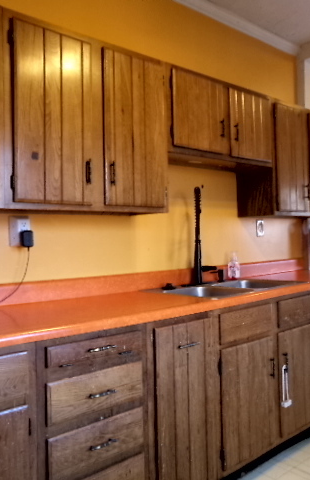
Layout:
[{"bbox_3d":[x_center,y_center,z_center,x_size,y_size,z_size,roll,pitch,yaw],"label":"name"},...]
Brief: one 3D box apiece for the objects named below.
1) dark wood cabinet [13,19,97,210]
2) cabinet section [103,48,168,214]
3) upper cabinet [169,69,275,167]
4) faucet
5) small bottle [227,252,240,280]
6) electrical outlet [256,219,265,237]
[{"bbox_3d":[-0.508,-0.505,1.944,0.405,0.750,0.310,-1,0,-41],"label":"dark wood cabinet"},{"bbox_3d":[-0.187,-0.512,2.219,0.400,0.750,0.310,-1,0,-41],"label":"cabinet section"},{"bbox_3d":[0.312,-0.679,2.650,0.915,0.451,0.310,-1,0,-41],"label":"upper cabinet"},{"bbox_3d":[0.286,-0.018,2.608,0.150,0.570,0.220,-2,0,6],"label":"faucet"},{"bbox_3d":[0.517,0.172,2.923,0.075,0.180,0.055,-1,0,-15],"label":"small bottle"},{"bbox_3d":[0.771,-0.088,3.222,0.080,0.120,0.014,-1,0,-41],"label":"electrical outlet"}]

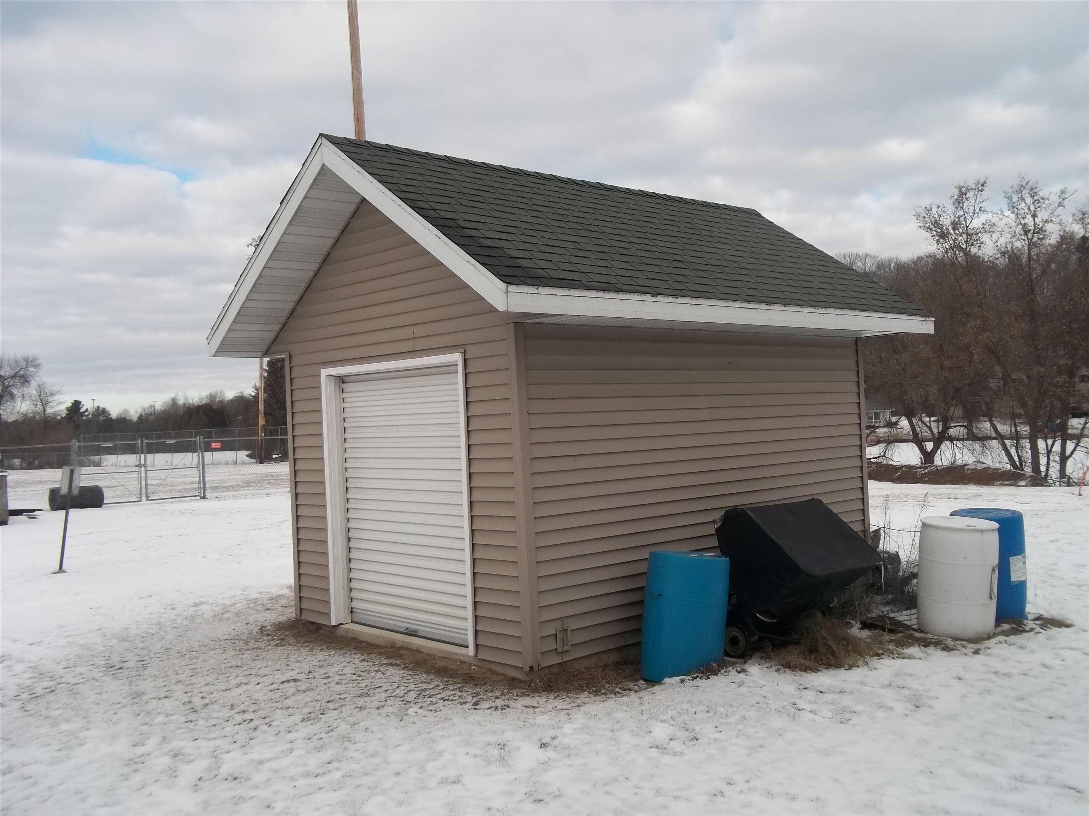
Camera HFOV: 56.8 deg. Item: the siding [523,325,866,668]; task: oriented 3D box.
[{"bbox_3d":[1.509,0.542,8.442,4.620,2.380,0.100,-1,-1,-44],"label":"siding"}]

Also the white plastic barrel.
[{"bbox_3d":[3.290,1.349,8.020,0.590,0.885,0.590,-1,3,-44],"label":"white plastic barrel"}]

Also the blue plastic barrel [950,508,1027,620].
[{"bbox_3d":[3.690,1.318,8.410,0.590,0.885,0.590,-1,0,-44],"label":"blue plastic barrel"}]

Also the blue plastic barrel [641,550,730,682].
[{"bbox_3d":[0.992,1.478,7.115,0.585,0.880,0.585,4,-3,0],"label":"blue plastic barrel"}]

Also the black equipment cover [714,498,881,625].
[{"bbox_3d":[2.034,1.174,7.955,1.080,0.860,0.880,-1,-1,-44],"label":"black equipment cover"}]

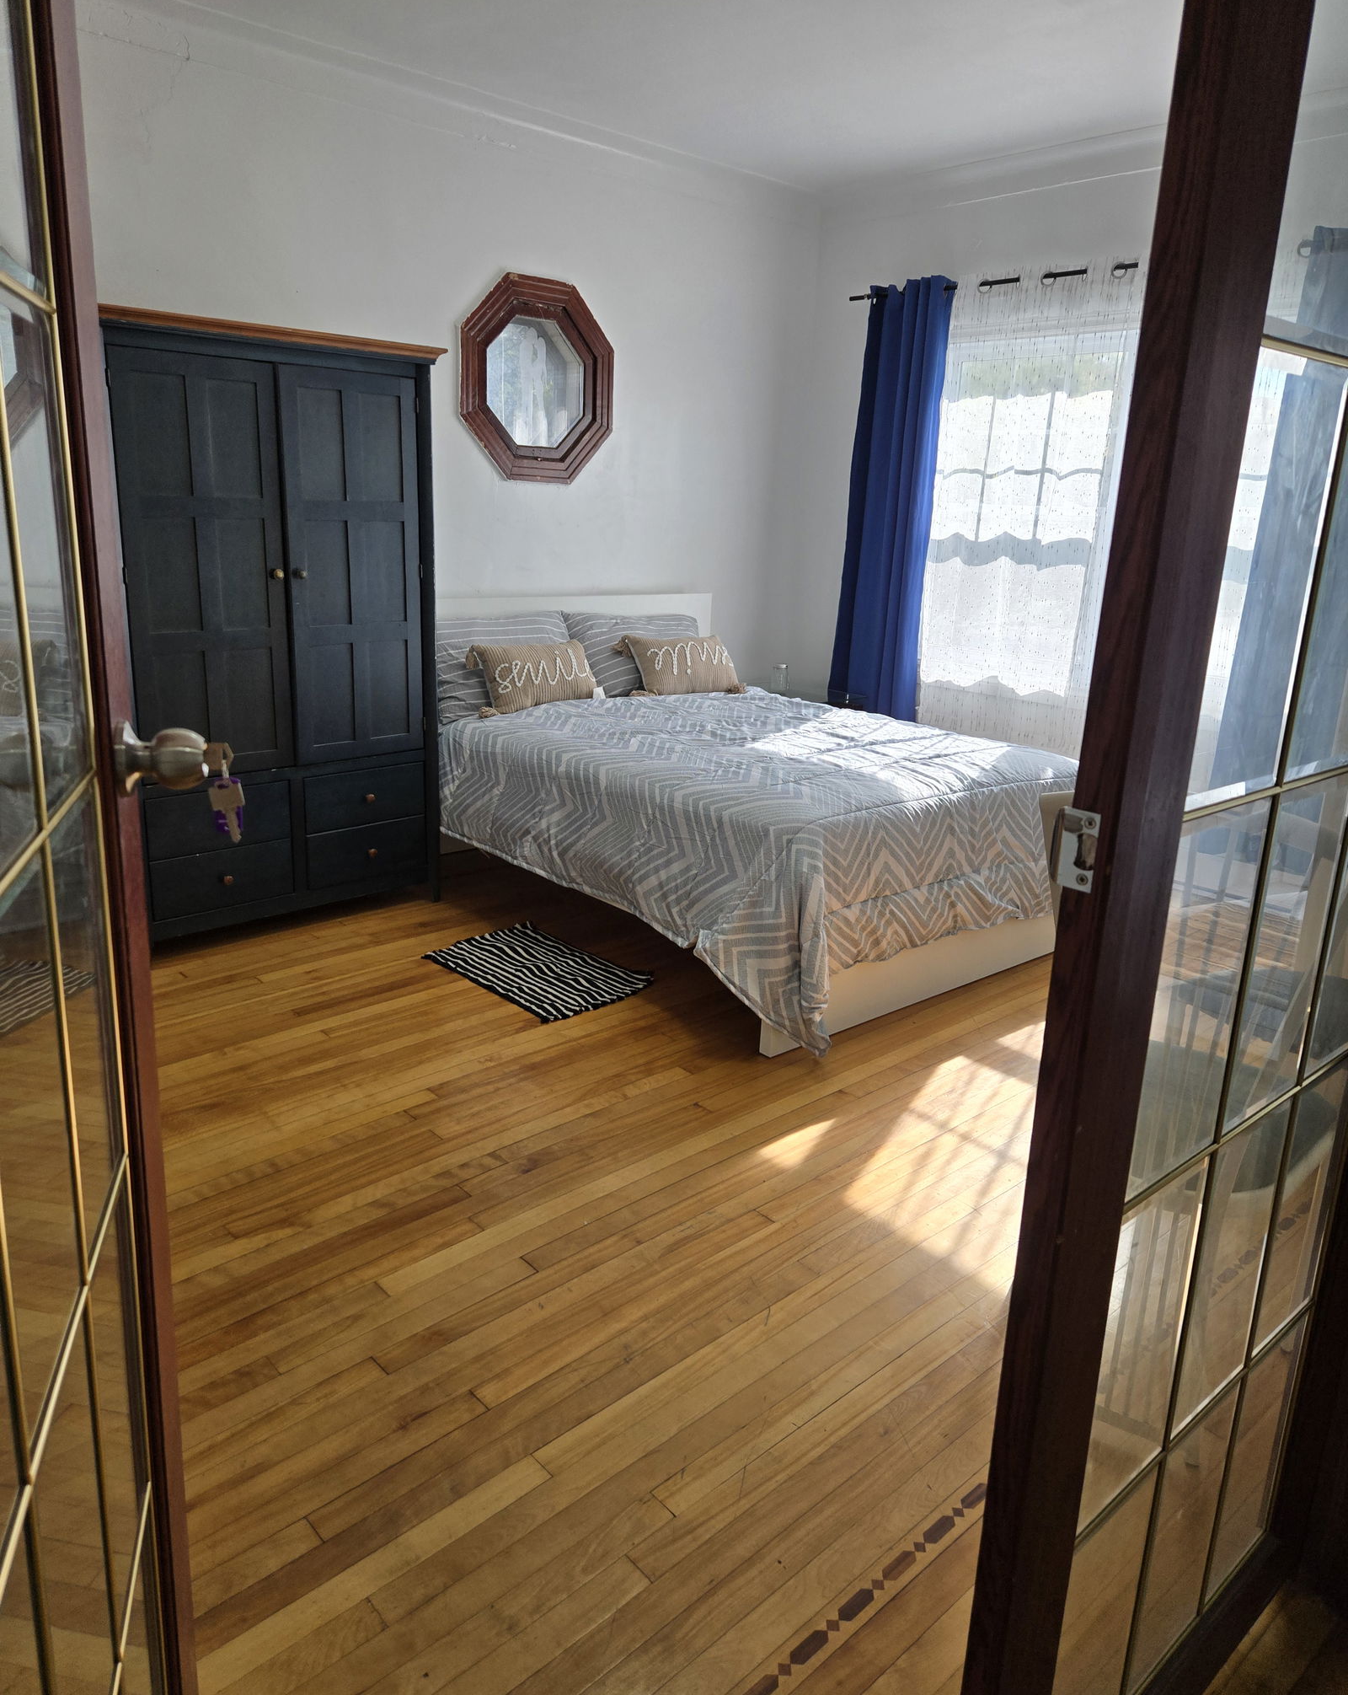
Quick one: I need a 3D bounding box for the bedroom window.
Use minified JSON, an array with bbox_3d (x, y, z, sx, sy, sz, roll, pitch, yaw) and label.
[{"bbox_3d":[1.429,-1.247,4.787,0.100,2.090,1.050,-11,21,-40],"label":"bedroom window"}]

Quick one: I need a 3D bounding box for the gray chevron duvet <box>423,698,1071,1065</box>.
[{"bbox_3d":[0.349,-0.101,4.175,1.820,0.640,1.830,-11,21,-40],"label":"gray chevron duvet"}]

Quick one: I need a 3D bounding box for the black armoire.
[{"bbox_3d":[-1.329,-0.663,3.840,1.075,1.825,0.560,-11,21,-40],"label":"black armoire"}]

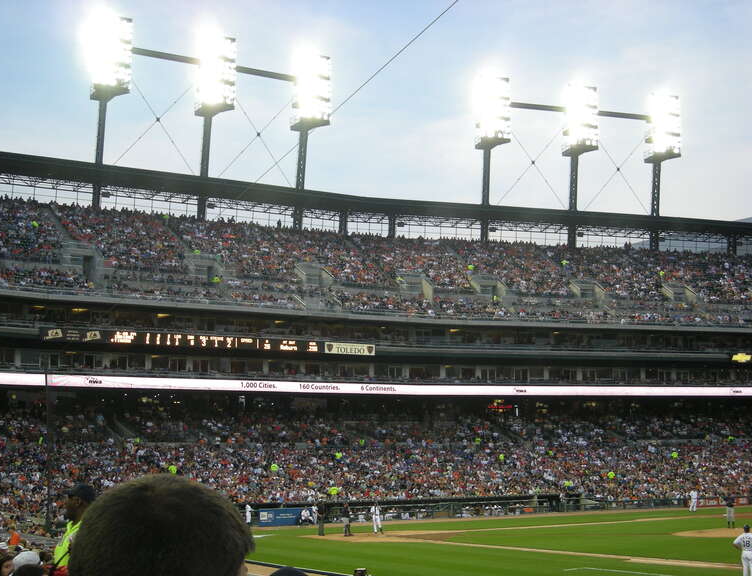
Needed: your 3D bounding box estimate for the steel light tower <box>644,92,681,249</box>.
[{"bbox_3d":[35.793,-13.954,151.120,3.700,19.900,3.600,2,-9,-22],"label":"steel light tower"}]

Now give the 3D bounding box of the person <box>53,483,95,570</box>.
[{"bbox_3d":[-2.058,2.265,8.376,0.380,1.780,0.540,3,-9,-26],"label":"person"}]

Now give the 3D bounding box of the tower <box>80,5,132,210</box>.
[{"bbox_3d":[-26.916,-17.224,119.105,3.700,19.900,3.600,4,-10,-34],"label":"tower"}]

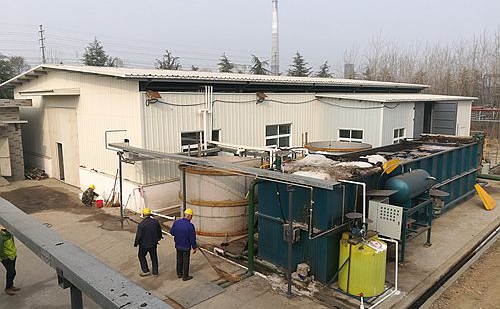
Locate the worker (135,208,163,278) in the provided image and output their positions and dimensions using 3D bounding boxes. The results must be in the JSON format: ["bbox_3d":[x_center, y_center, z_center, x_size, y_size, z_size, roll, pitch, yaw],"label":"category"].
[{"bbox_3d":[-2.582,2.206,9.879,0.660,1.730,0.480,-2,9,-11],"label":"worker"}]

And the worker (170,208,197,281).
[{"bbox_3d":[-1.656,2.219,9.665,0.620,1.760,0.480,2,9,17],"label":"worker"}]

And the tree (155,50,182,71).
[{"bbox_3d":[-9.710,-7.431,46.387,5.500,10.030,5.500,0,9,0],"label":"tree"}]

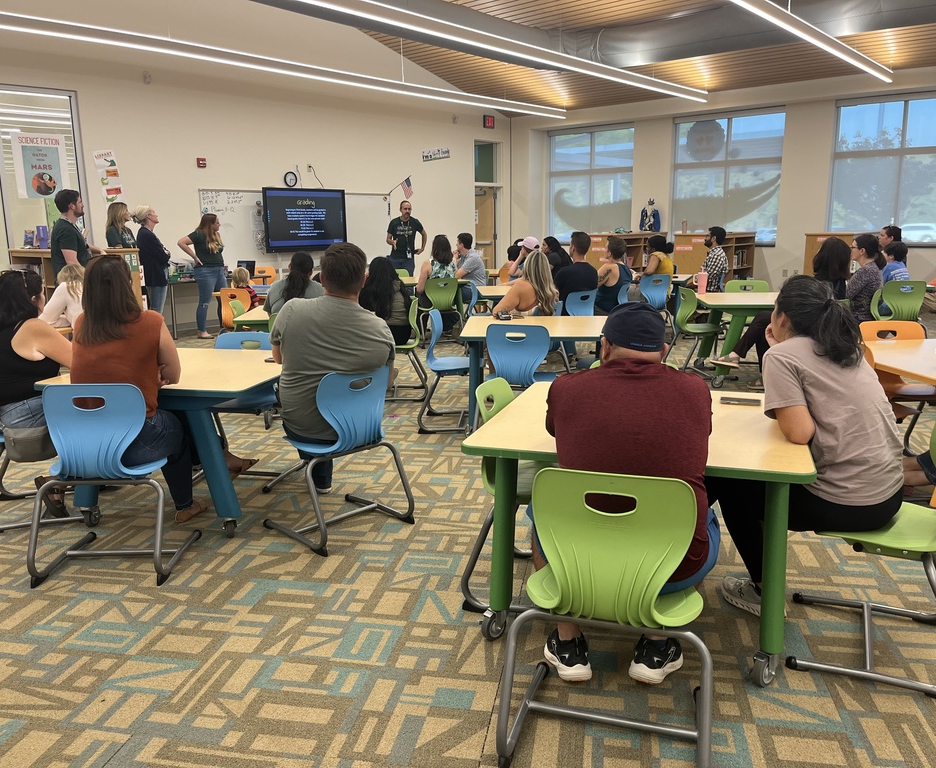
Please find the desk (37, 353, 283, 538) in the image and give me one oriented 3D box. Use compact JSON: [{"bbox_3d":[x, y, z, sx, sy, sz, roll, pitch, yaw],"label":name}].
[{"bbox_3d":[-1.377,0.268,3.993,1.020,0.735,1.040,1,12,10],"label":"desk"}]

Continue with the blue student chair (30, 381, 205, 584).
[{"bbox_3d":[-1.483,0.368,3.226,0.500,0.815,0.520,-1,12,-1],"label":"blue student chair"}]

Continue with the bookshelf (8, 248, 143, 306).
[{"bbox_3d":[-4.066,-0.779,7.999,1.887,1.218,0.440,9,16,40],"label":"bookshelf"}]

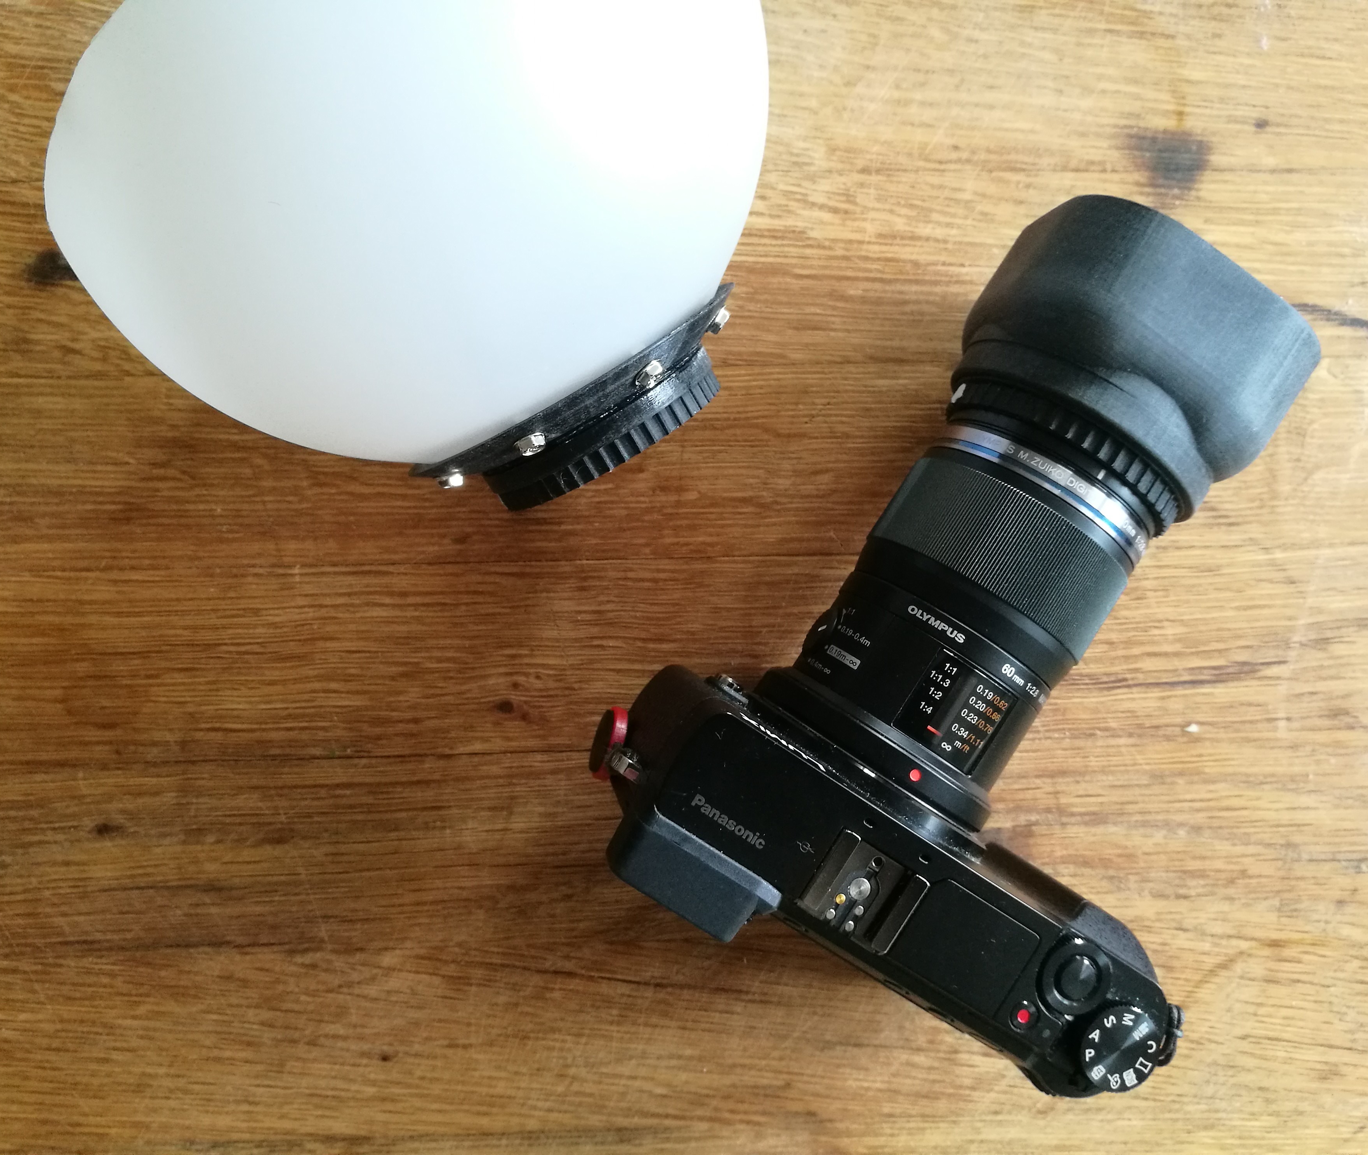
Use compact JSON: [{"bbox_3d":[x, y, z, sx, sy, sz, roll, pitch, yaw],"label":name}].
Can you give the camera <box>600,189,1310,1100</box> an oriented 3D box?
[{"bbox_3d":[0.071,0.014,0.266,0.129,0.072,0.169,33,89,-9],"label":"camera"}]

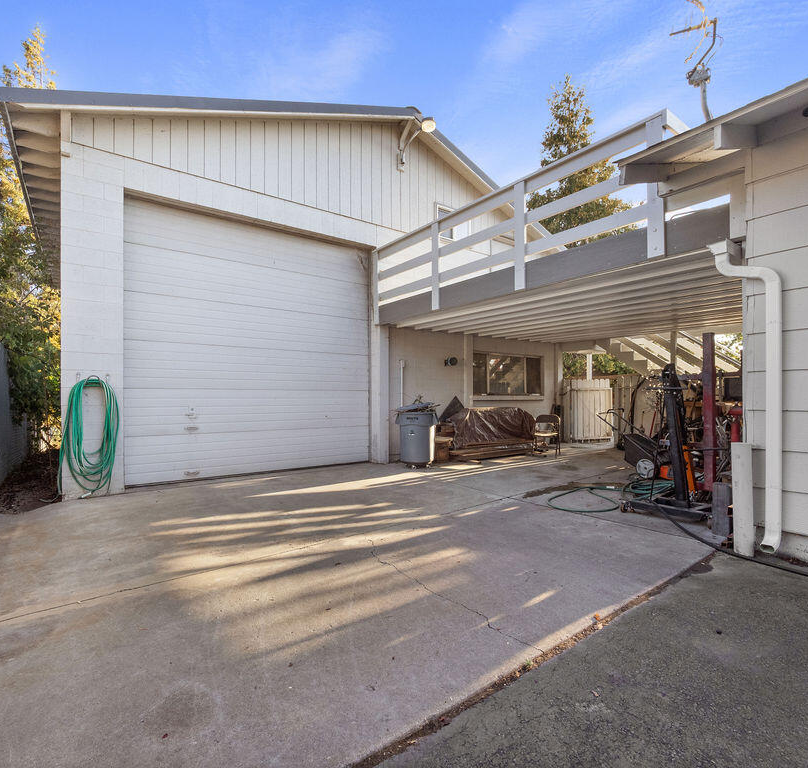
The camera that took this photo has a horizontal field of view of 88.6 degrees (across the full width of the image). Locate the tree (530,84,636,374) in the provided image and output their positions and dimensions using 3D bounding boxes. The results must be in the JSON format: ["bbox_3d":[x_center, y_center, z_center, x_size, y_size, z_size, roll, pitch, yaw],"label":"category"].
[{"bbox_3d":[6.700,-5.000,15.800,4.400,13.300,4.400,0,-1,23],"label":"tree"}]

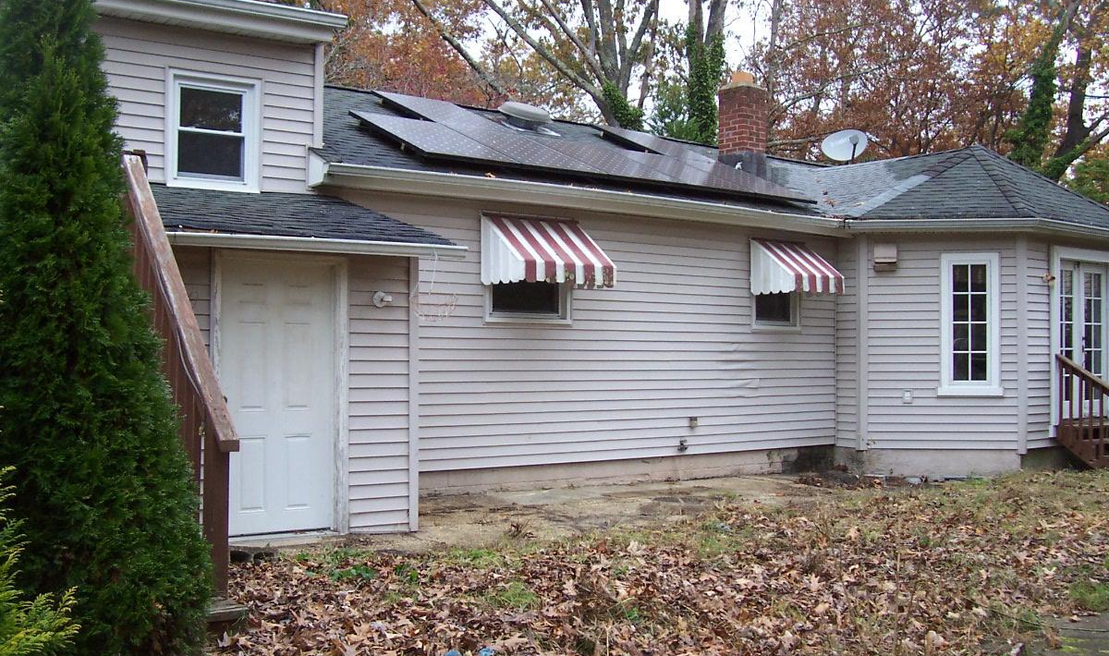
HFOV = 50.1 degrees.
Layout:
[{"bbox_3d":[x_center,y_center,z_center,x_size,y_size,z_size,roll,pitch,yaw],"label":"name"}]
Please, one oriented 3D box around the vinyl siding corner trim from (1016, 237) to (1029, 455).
[{"bbox_3d":[5.440,0.199,13.790,0.115,2.540,0.090,0,-2,-9],"label":"vinyl siding corner trim"}]

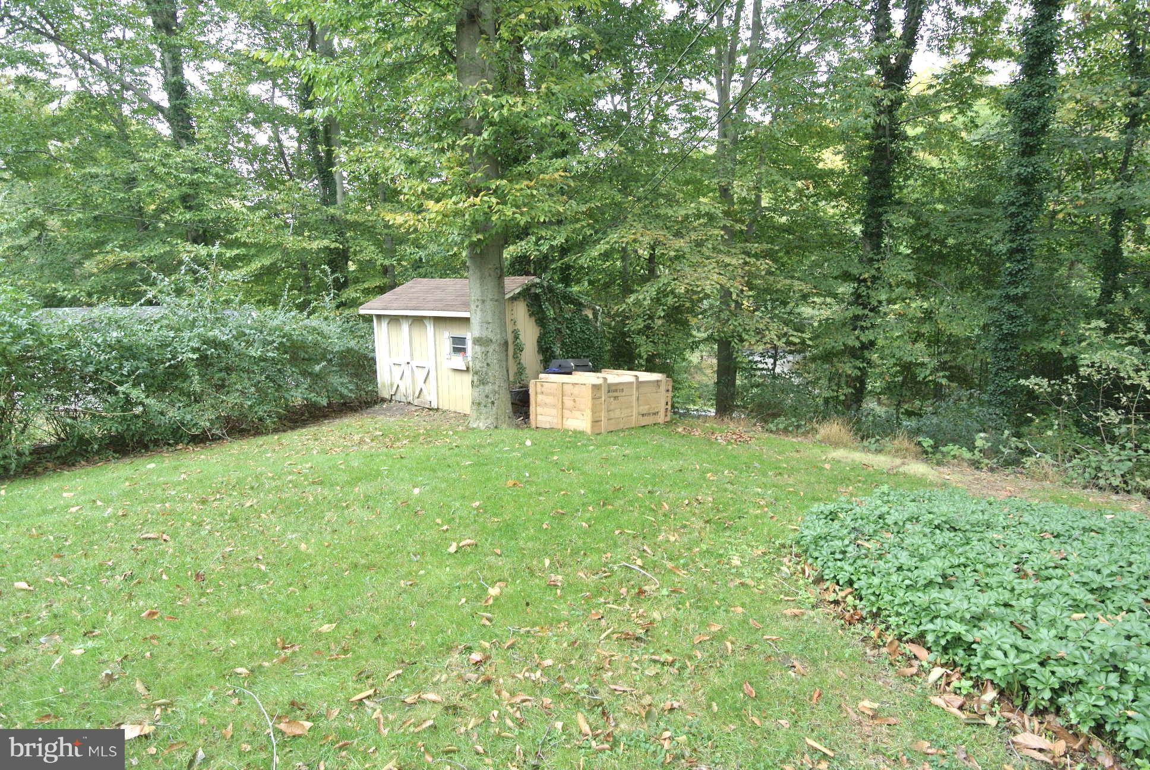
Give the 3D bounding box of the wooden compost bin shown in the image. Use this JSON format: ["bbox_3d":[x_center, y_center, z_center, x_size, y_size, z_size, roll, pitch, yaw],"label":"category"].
[{"bbox_3d":[0.522,0.270,10.224,1.272,0.856,2.440,3,4,39],"label":"wooden compost bin"}]

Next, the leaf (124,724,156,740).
[{"bbox_3d":[-1.545,1.222,2.037,0.116,0.020,0.055,-1,6,-5],"label":"leaf"}]

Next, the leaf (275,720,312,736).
[{"bbox_3d":[-0.998,1.215,2.046,0.131,0.020,0.055,0,6,3],"label":"leaf"}]

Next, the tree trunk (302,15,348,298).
[{"bbox_3d":[-7.871,-6.995,18.279,0.800,8.599,0.700,-1,10,0],"label":"tree trunk"}]

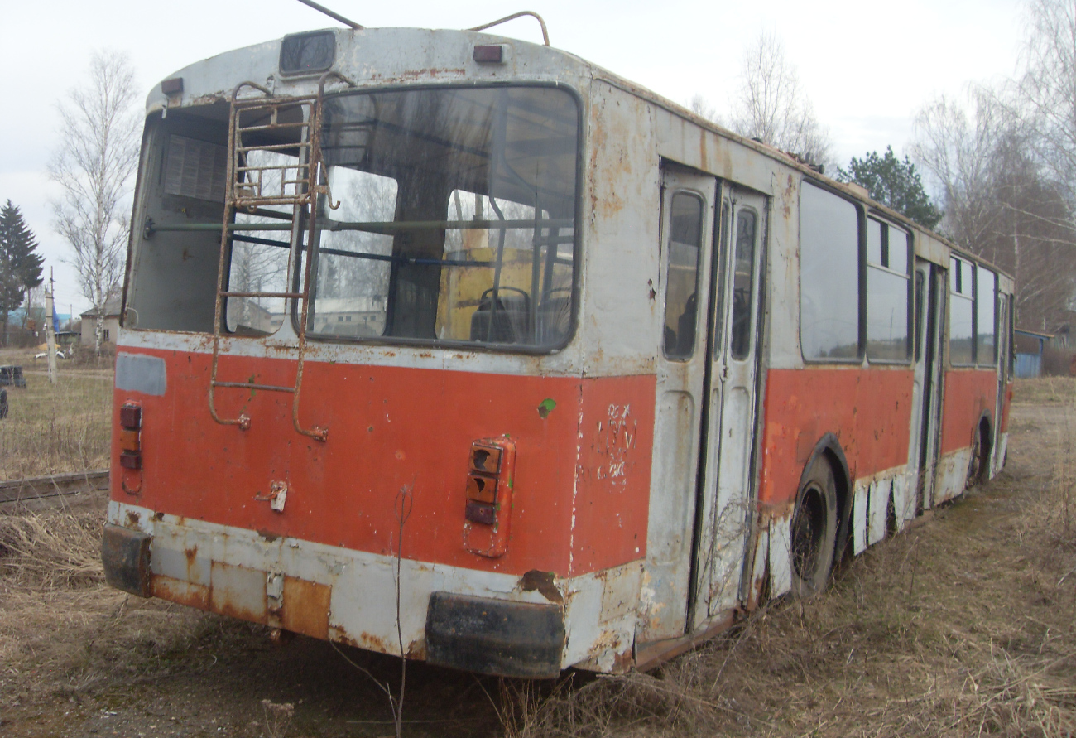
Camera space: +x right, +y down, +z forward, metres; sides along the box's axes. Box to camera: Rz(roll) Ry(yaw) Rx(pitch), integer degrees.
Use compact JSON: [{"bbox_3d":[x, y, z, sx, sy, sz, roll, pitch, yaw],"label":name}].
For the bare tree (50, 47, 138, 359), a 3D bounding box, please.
[{"bbox_3d":[-22.913,-8.573,60.000,4.400,15.400,4.400,1,2,0],"label":"bare tree"}]

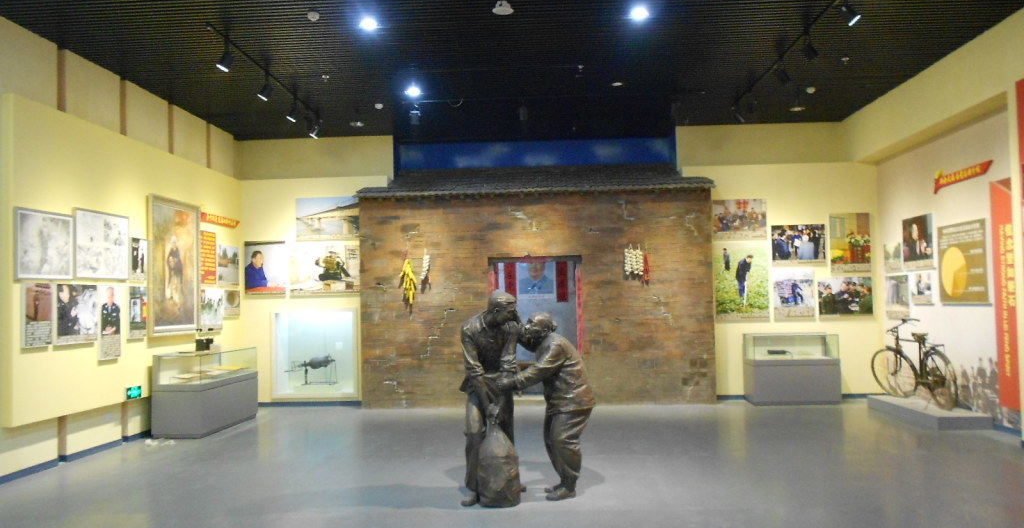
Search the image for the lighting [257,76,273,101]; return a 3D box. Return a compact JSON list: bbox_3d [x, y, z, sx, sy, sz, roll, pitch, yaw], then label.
[{"bbox_3d":[-2.783,-1.973,8.647,0.158,0.254,0.120,-1,-3,3],"label":"lighting"}]

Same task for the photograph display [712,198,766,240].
[{"bbox_3d":[3.395,-0.659,11.441,0.786,0.632,0.035,-1,-3,3],"label":"photograph display"}]

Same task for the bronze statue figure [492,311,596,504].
[{"bbox_3d":[0.259,1.129,6.229,0.780,1.470,0.520,-1,-3,-9],"label":"bronze statue figure"}]

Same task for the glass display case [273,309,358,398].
[{"bbox_3d":[-3.098,1.423,12.333,1.377,1.409,0.500,-2,-3,3],"label":"glass display case"}]

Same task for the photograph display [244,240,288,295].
[{"bbox_3d":[-3.918,0.067,12.227,0.660,0.852,0.040,-2,-3,3],"label":"photograph display"}]

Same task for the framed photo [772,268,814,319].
[{"bbox_3d":[4.174,0.436,11.349,0.610,0.728,0.035,-1,-3,3],"label":"framed photo"}]

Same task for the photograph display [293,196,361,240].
[{"bbox_3d":[-2.865,-0.697,12.070,1.030,0.684,0.040,-1,-3,3],"label":"photograph display"}]

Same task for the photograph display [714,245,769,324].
[{"bbox_3d":[3.480,0.284,11.669,0.806,1.151,0.040,-1,-3,3],"label":"photograph display"}]

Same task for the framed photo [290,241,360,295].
[{"bbox_3d":[-2.954,0.070,12.169,1.111,0.853,0.040,-2,-3,3],"label":"framed photo"}]

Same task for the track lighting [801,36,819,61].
[{"bbox_3d":[2.975,-2.155,7.692,0.152,0.226,0.120,0,-3,-23],"label":"track lighting"}]

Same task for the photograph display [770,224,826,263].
[{"bbox_3d":[4.343,-0.288,11.648,0.796,0.608,0.040,-1,-3,3],"label":"photograph display"}]

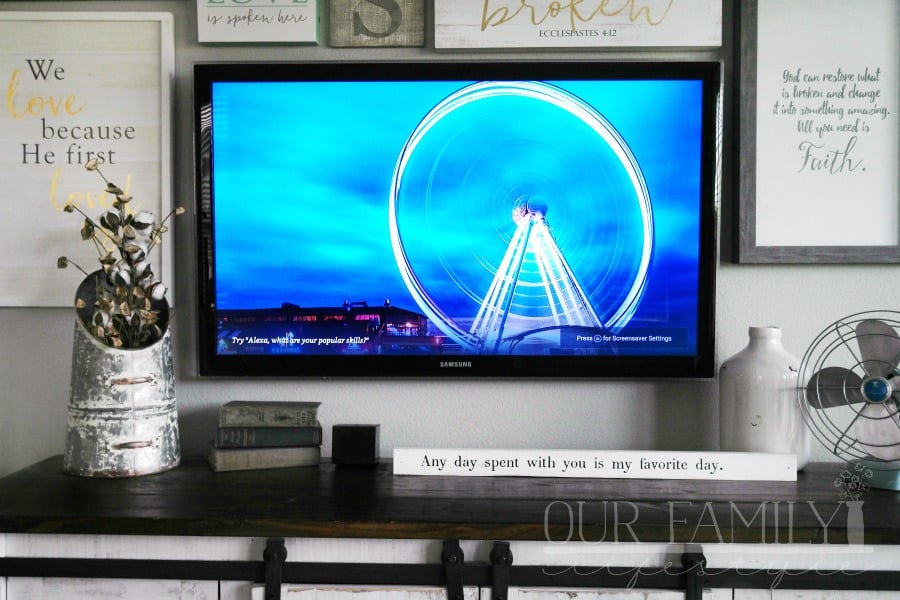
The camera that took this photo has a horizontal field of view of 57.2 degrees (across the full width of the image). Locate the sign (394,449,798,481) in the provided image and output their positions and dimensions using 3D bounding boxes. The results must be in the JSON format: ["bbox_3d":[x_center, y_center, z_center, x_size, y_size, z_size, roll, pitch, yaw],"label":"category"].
[{"bbox_3d":[0.268,0.309,1.554,0.748,0.047,0.020,0,1,4],"label":"sign"}]

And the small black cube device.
[{"bbox_3d":[-0.191,0.291,1.687,0.086,0.077,0.084,0,1,1],"label":"small black cube device"}]

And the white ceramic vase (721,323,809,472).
[{"bbox_3d":[0.613,0.191,1.613,0.167,0.280,0.167,0,1,2],"label":"white ceramic vase"}]

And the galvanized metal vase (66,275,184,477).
[{"bbox_3d":[-0.648,0.137,1.634,0.211,0.388,0.211,-1,2,-32],"label":"galvanized metal vase"}]

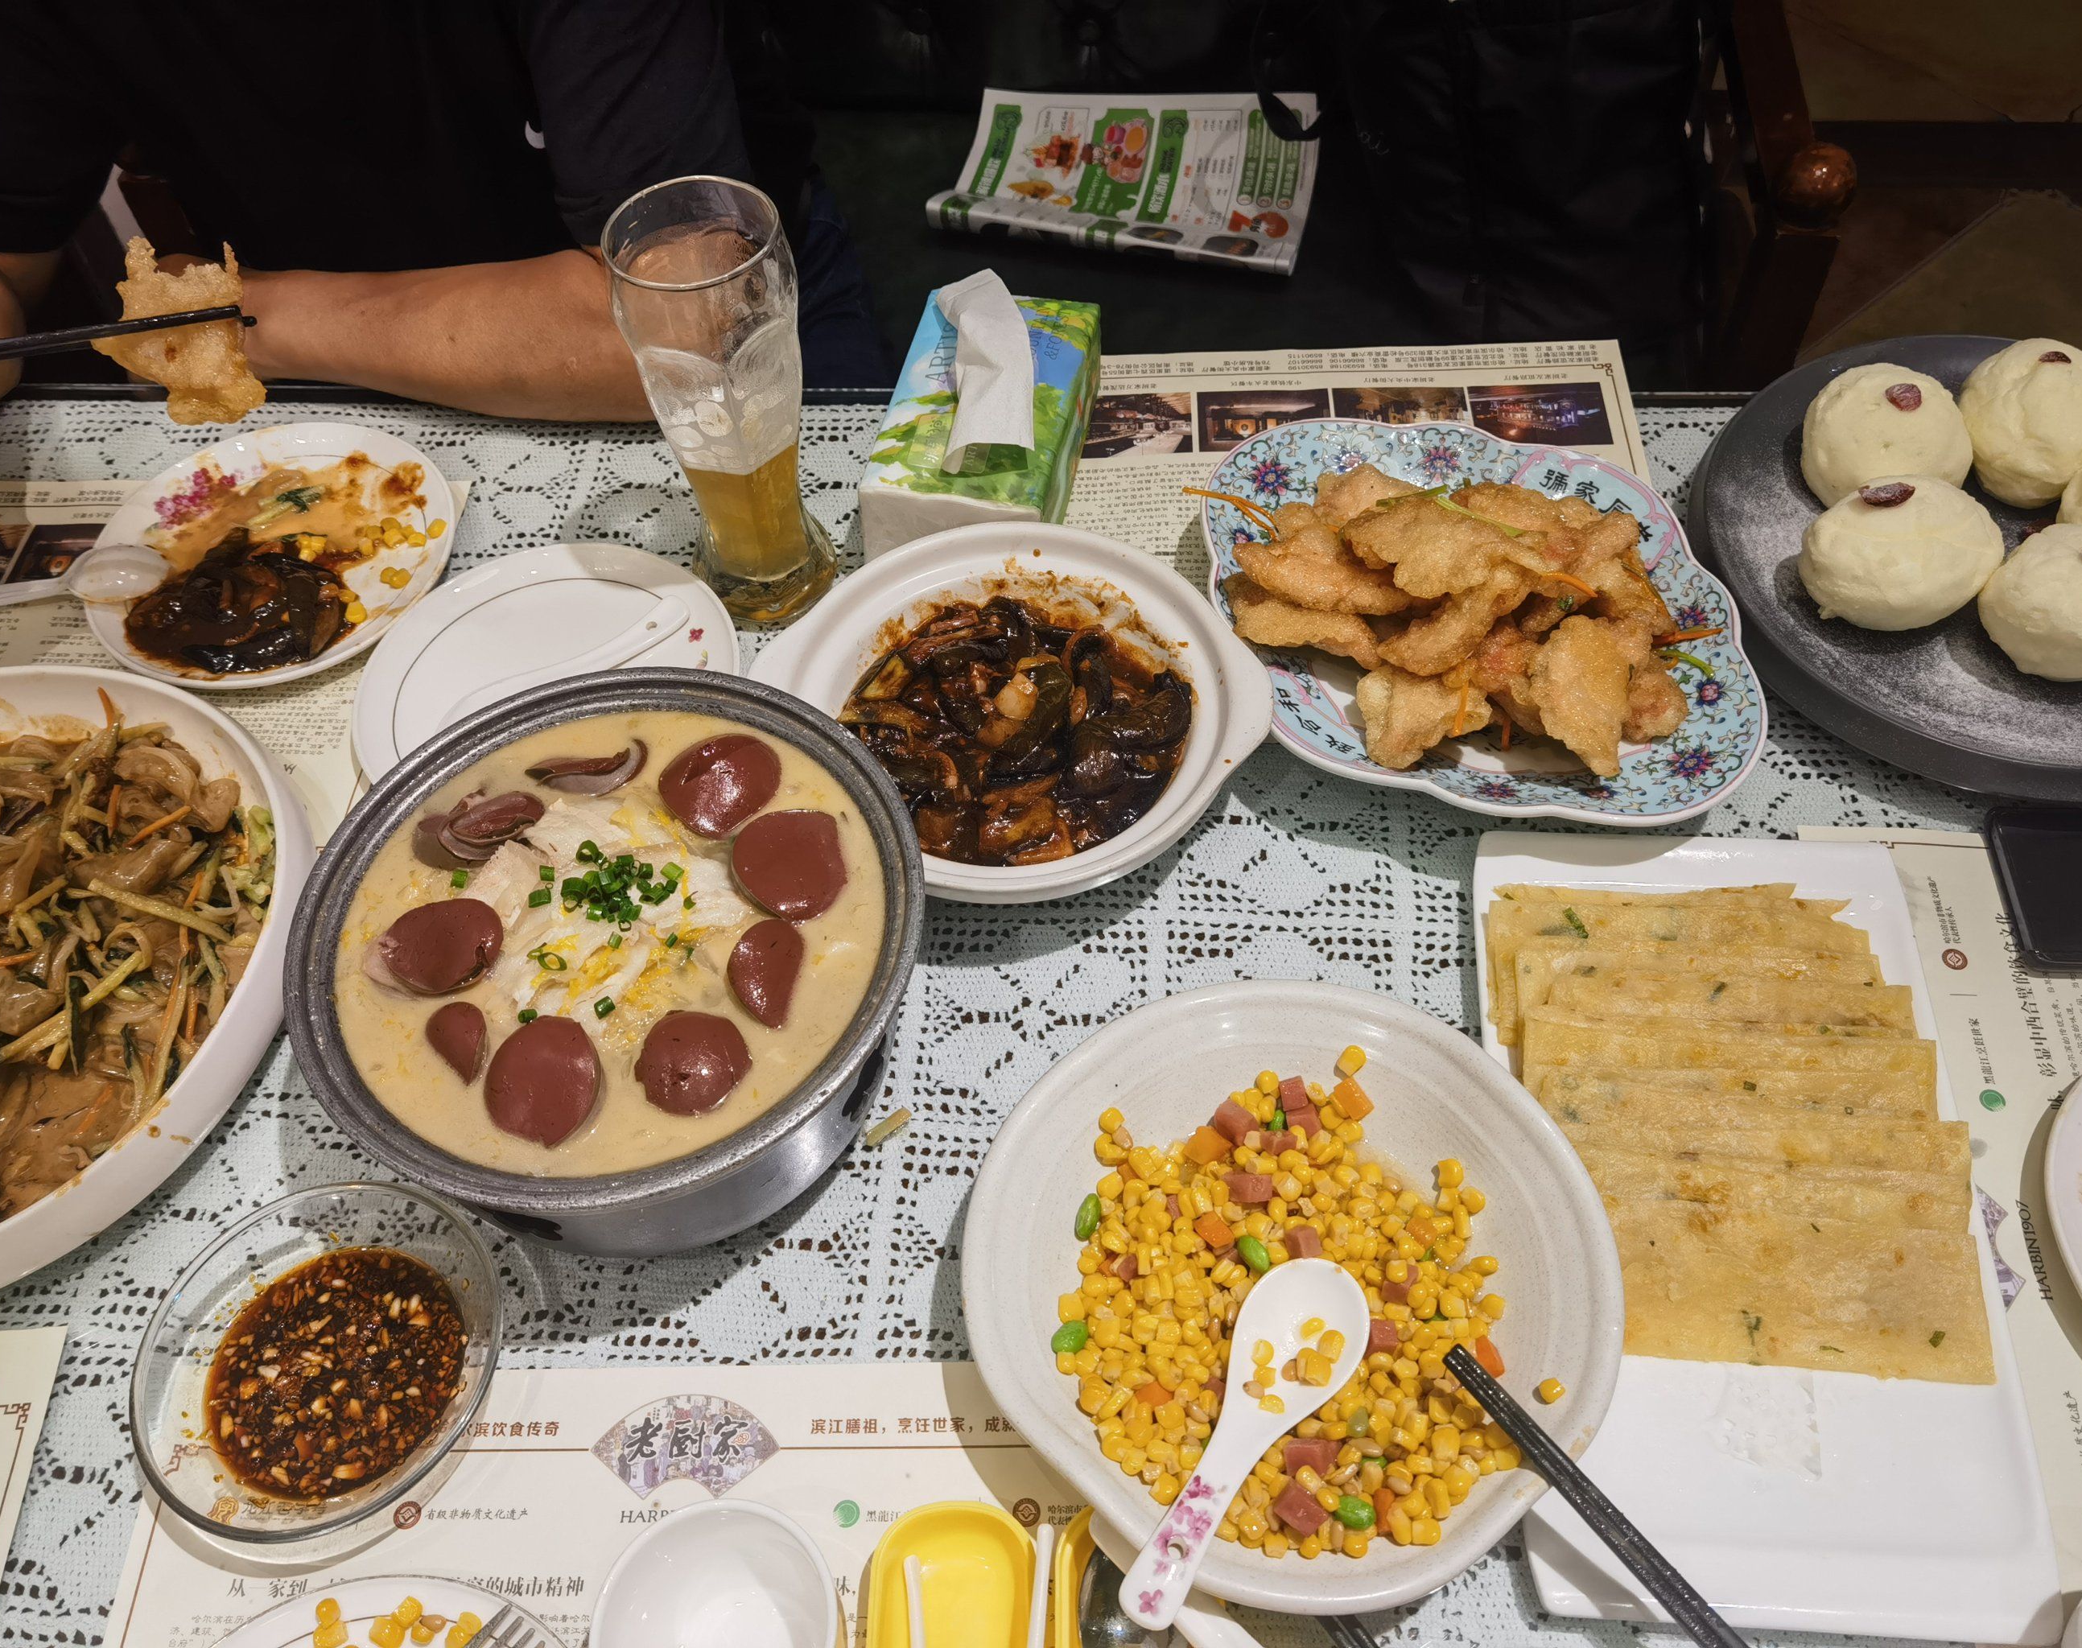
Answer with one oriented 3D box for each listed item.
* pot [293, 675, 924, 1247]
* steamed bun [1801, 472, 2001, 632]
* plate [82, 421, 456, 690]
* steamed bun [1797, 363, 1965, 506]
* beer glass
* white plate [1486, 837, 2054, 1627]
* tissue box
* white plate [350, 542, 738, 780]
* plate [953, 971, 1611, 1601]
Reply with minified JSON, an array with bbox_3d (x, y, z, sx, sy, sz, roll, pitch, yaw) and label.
[{"bbox_3d":[-0.166,0.059,0.749,0.243,0.090,0.243,-1,55,1],"label":"pot"},{"bbox_3d":[0.397,-0.125,0.852,0.090,0.062,0.078,-1,55,1],"label":"steamed bun"},{"bbox_3d":[-0.384,-0.132,0.928,0.179,0.022,0.179,-1,55,1],"label":"plate"},{"bbox_3d":[0.410,-0.188,0.896,0.077,0.062,0.080,-1,55,1],"label":"steamed bun"},{"bbox_3d":[-0.141,-0.189,0.849,0.077,0.208,0.077,-1,55,1],"label":"beer glass"},{"bbox_3d":[0.268,0.145,0.720,0.178,0.025,0.325,3,55,3],"label":"white plate"},{"bbox_3d":[-0.029,-0.202,0.951,0.091,0.053,0.152,9,56,7],"label":"tissue box"},{"bbox_3d":[-0.231,-0.058,0.873,0.181,0.022,0.181,-1,55,1],"label":"white plate"},{"bbox_3d":[0.090,0.174,0.682,0.233,0.060,0.233,-1,55,1],"label":"plate"}]

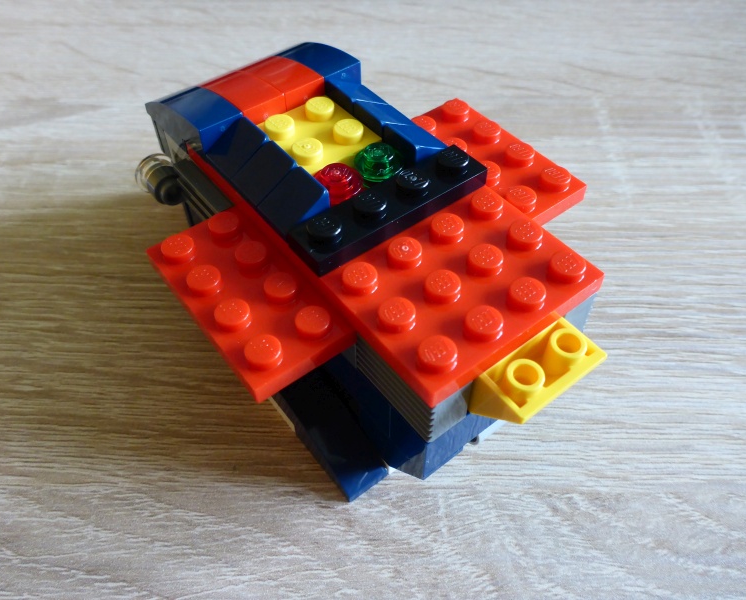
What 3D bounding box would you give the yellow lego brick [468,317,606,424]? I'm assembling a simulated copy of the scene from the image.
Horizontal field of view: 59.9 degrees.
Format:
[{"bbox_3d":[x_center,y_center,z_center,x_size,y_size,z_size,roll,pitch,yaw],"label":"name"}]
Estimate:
[{"bbox_3d":[0.020,0.009,0.089,0.016,0.011,0.016,-31,56,-23],"label":"yellow lego brick"}]

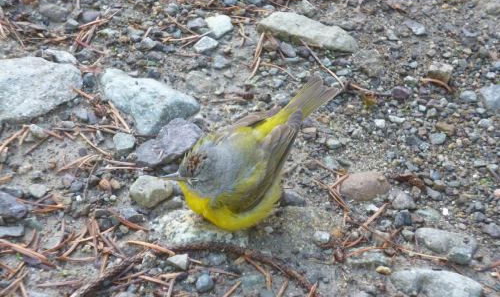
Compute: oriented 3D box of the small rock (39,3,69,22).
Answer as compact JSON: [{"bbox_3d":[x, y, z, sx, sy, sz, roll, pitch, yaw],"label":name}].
[{"bbox_3d":[-0.123,-0.085,0.622,0.019,0.008,0.015,7,45,7],"label":"small rock"}]

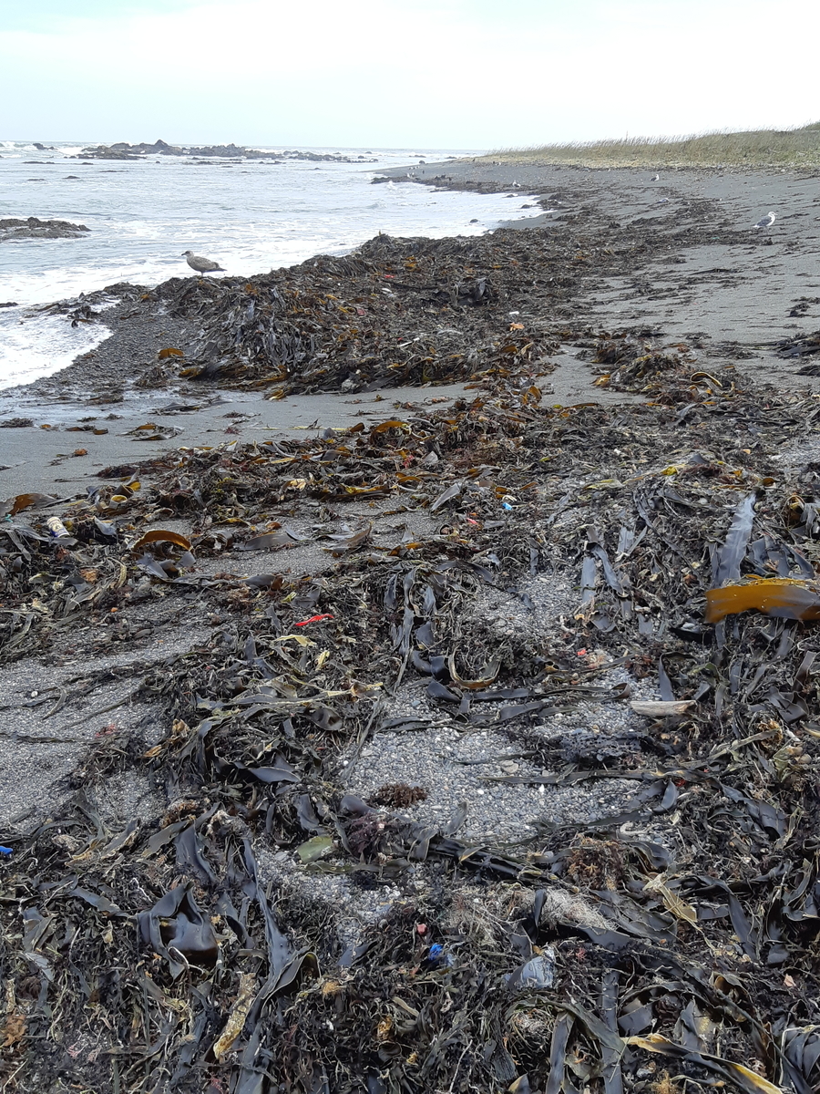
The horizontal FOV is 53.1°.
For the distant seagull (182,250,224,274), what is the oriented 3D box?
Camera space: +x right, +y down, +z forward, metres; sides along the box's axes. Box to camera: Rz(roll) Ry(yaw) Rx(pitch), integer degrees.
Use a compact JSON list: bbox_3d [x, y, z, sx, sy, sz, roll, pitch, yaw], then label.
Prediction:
[{"bbox_3d":[-2.440,-3.358,9.699,0.530,0.300,0.170,0,26,-2],"label":"distant seagull"}]

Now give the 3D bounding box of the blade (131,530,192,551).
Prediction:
[{"bbox_3d":[-0.999,-0.027,3.308,0.235,0.070,0.060,-3,26,-8],"label":"blade"}]

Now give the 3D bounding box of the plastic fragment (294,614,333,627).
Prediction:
[{"bbox_3d":[-0.327,0.250,2.797,0.145,0.022,0.035,-9,28,-20],"label":"plastic fragment"}]

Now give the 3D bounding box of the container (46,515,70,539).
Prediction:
[{"bbox_3d":[-1.463,-0.081,3.413,0.066,0.066,0.105,-26,66,-21],"label":"container"}]

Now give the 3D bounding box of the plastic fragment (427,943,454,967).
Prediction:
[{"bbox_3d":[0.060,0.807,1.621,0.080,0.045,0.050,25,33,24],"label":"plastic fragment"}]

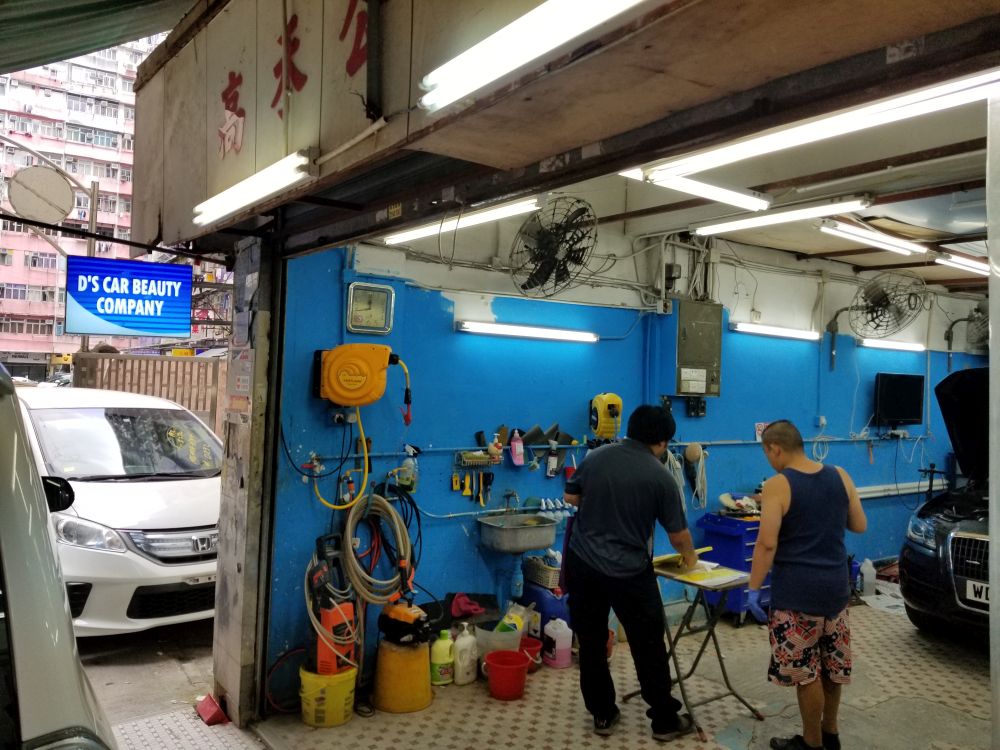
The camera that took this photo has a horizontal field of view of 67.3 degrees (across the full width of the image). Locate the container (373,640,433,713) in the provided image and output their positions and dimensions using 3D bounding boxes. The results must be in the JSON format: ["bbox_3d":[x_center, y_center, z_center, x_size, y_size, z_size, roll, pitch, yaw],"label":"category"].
[{"bbox_3d":[-0.546,1.692,4.306,0.325,0.340,0.325,2,-1,0],"label":"container"}]

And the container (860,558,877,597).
[{"bbox_3d":[3.307,1.795,6.724,0.135,0.320,0.115,3,-2,-35],"label":"container"}]

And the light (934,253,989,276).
[{"bbox_3d":[3.837,-0.875,6.035,1.220,0.085,0.150,3,-2,-36],"label":"light"}]

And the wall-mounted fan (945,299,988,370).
[{"bbox_3d":[5.042,-0.377,7.783,0.620,0.720,0.760,3,-2,-35],"label":"wall-mounted fan"}]

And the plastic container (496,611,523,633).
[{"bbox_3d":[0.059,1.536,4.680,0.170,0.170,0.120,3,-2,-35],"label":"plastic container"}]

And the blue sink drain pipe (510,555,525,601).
[{"bbox_3d":[0.111,1.282,4.756,0.080,0.275,0.080,2,-1,0],"label":"blue sink drain pipe"}]

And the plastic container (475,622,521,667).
[{"bbox_3d":[0.001,1.681,4.652,0.280,0.270,0.280,2,-2,0],"label":"plastic container"}]

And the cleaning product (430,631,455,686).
[{"bbox_3d":[-0.331,1.653,4.435,0.135,0.295,0.100,2,-2,-16],"label":"cleaning product"}]

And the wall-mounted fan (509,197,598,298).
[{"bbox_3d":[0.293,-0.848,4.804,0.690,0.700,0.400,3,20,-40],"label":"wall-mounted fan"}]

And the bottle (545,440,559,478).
[{"bbox_3d":[0.351,0.566,5.092,0.075,0.240,0.060,7,-2,-35],"label":"bottle"}]

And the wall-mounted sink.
[{"bbox_3d":[0.114,1.015,4.786,0.450,0.165,0.350,3,-2,-35],"label":"wall-mounted sink"}]

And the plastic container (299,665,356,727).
[{"bbox_3d":[-0.878,1.623,3.857,0.290,0.265,0.290,2,-1,0],"label":"plastic container"}]

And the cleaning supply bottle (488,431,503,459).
[{"bbox_3d":[-0.025,0.468,4.785,0.090,0.185,0.070,3,-2,-35],"label":"cleaning supply bottle"}]

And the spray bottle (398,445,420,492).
[{"bbox_3d":[-0.542,0.554,4.448,0.120,0.284,0.095,2,-1,10],"label":"spray bottle"}]

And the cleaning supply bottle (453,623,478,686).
[{"bbox_3d":[-0.193,1.619,4.388,0.130,0.340,0.110,2,-1,-12],"label":"cleaning supply bottle"}]

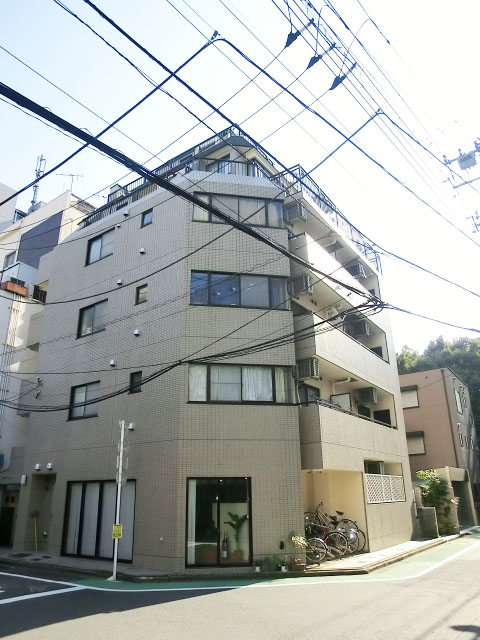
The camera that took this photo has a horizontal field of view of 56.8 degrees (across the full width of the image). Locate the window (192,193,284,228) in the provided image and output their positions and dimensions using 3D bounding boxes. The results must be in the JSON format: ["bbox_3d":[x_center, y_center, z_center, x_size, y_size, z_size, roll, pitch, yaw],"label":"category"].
[{"bbox_3d":[-0.025,-3.407,13.906,2.889,1.077,0.120,3,-21,-8],"label":"window"}]

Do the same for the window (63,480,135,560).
[{"bbox_3d":[-3.818,5.376,12.017,2.863,1.928,0.120,-15,-25,32],"label":"window"}]

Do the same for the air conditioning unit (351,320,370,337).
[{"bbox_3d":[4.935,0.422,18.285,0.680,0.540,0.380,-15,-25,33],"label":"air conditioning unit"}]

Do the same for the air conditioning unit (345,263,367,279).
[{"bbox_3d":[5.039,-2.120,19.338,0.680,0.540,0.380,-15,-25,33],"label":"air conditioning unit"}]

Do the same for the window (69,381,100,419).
[{"bbox_3d":[-4.821,2.533,13.846,1.422,1.071,0.120,-15,-25,32],"label":"window"}]

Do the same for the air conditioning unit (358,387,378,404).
[{"bbox_3d":[4.756,2.901,16.693,0.720,0.560,0.310,-15,-25,32],"label":"air conditioning unit"}]

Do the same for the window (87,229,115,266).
[{"bbox_3d":[-4.962,-2.592,15.897,1.483,1.070,0.120,-15,-25,32],"label":"window"}]

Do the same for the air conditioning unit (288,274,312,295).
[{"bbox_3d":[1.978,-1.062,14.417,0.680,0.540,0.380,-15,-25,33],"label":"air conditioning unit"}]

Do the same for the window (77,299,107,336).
[{"bbox_3d":[-4.932,-0.015,14.885,1.520,1.110,0.120,-15,-25,33],"label":"window"}]

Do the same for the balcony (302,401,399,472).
[{"bbox_3d":[3.809,4.248,15.058,1.150,1.800,7.150,-15,-25,33],"label":"balcony"}]

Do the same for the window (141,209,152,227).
[{"bbox_3d":[-3.068,-3.357,14.727,0.540,0.610,0.120,-15,-25,33],"label":"window"}]

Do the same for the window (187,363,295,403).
[{"bbox_3d":[0.094,1.728,11.898,2.950,1.090,0.140,3,-21,-9],"label":"window"}]

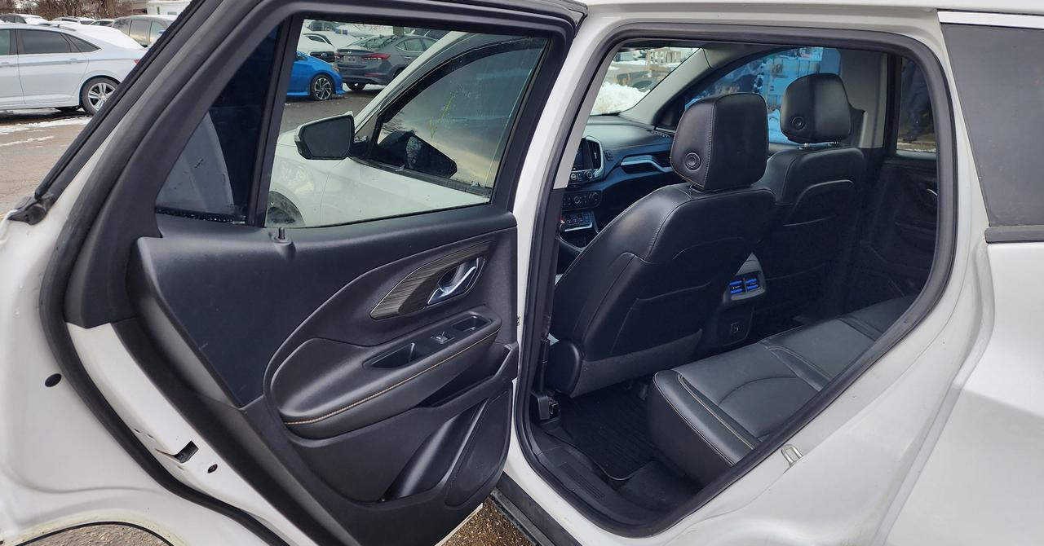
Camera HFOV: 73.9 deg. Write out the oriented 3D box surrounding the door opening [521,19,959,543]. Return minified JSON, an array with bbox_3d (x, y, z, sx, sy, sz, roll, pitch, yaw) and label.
[{"bbox_3d":[0.353,0.063,1.479,0.210,1.130,1.000,-11,23,-33],"label":"door opening"}]

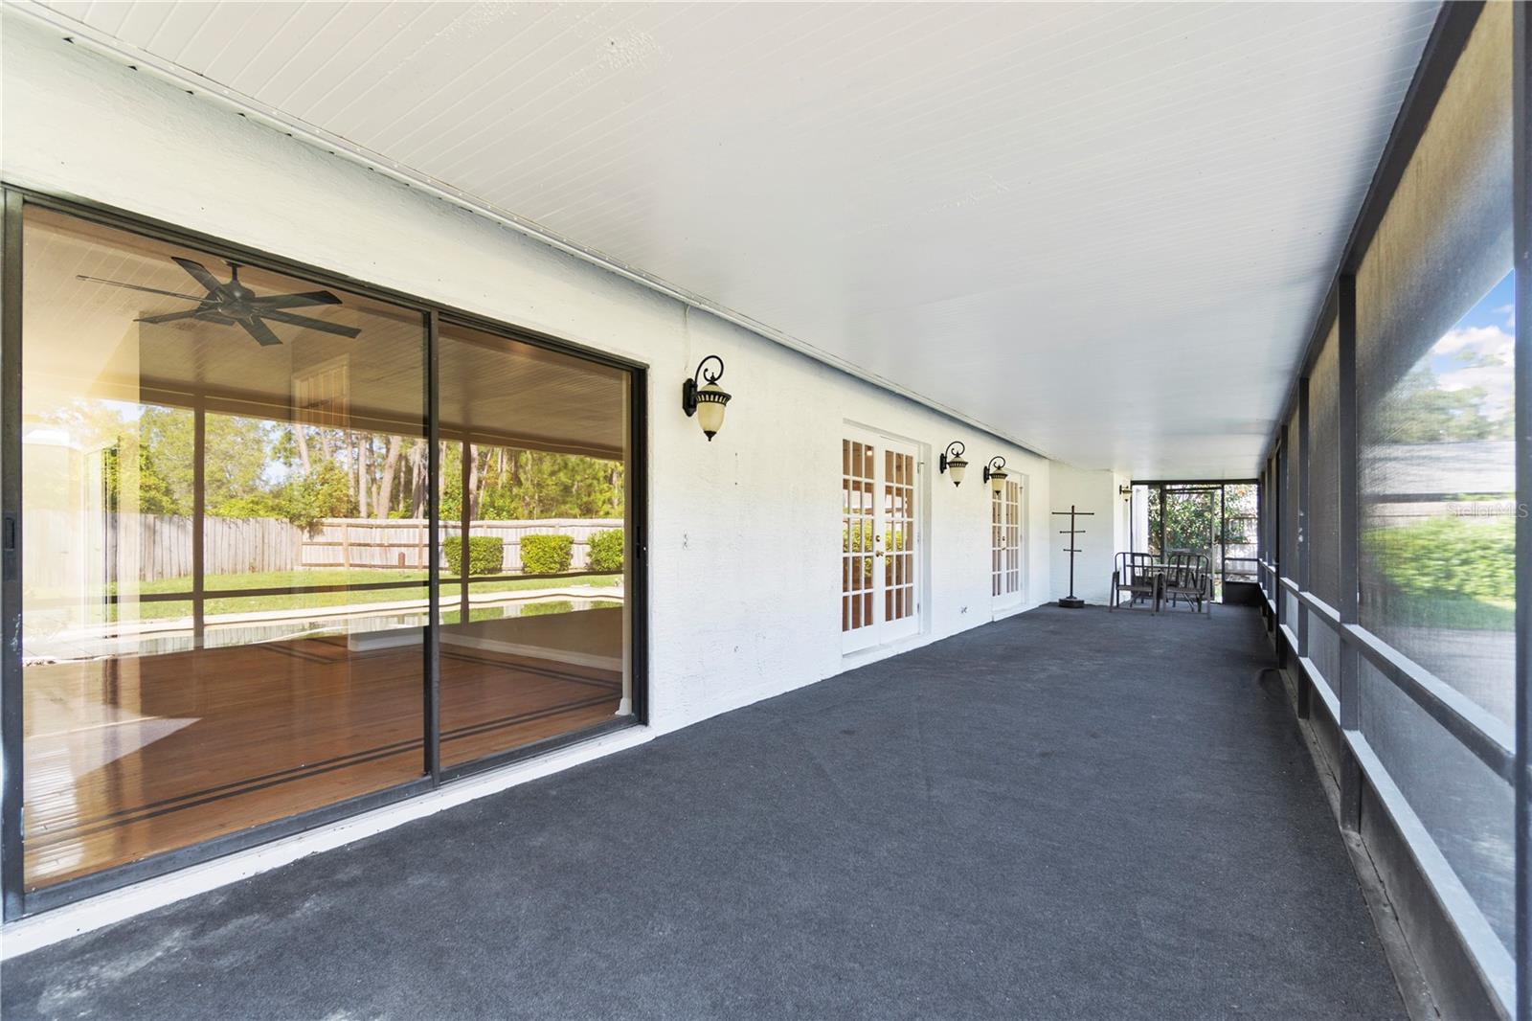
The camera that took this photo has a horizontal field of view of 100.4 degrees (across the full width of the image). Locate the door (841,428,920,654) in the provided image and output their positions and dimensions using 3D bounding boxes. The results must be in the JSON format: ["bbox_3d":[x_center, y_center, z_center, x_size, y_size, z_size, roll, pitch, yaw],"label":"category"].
[{"bbox_3d":[1.141,0.300,6.272,0.080,2.040,1.820,-1,-2,37],"label":"door"}]

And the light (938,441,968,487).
[{"bbox_3d":[2.121,-0.513,7.152,0.305,0.510,0.240,-1,-2,37],"label":"light"}]

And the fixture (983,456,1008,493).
[{"bbox_3d":[3.062,-0.451,8.420,0.305,0.510,0.240,-1,-2,37],"label":"fixture"}]

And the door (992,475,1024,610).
[{"bbox_3d":[3.571,0.443,9.534,0.080,2.040,1.820,-1,-2,37],"label":"door"}]

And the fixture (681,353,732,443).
[{"bbox_3d":[-0.349,-0.666,3.821,0.305,0.510,0.240,-1,-2,37],"label":"fixture"}]

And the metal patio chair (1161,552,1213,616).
[{"bbox_3d":[6.434,1.111,9.726,0.600,0.920,0.700,-1,-2,36],"label":"metal patio chair"}]

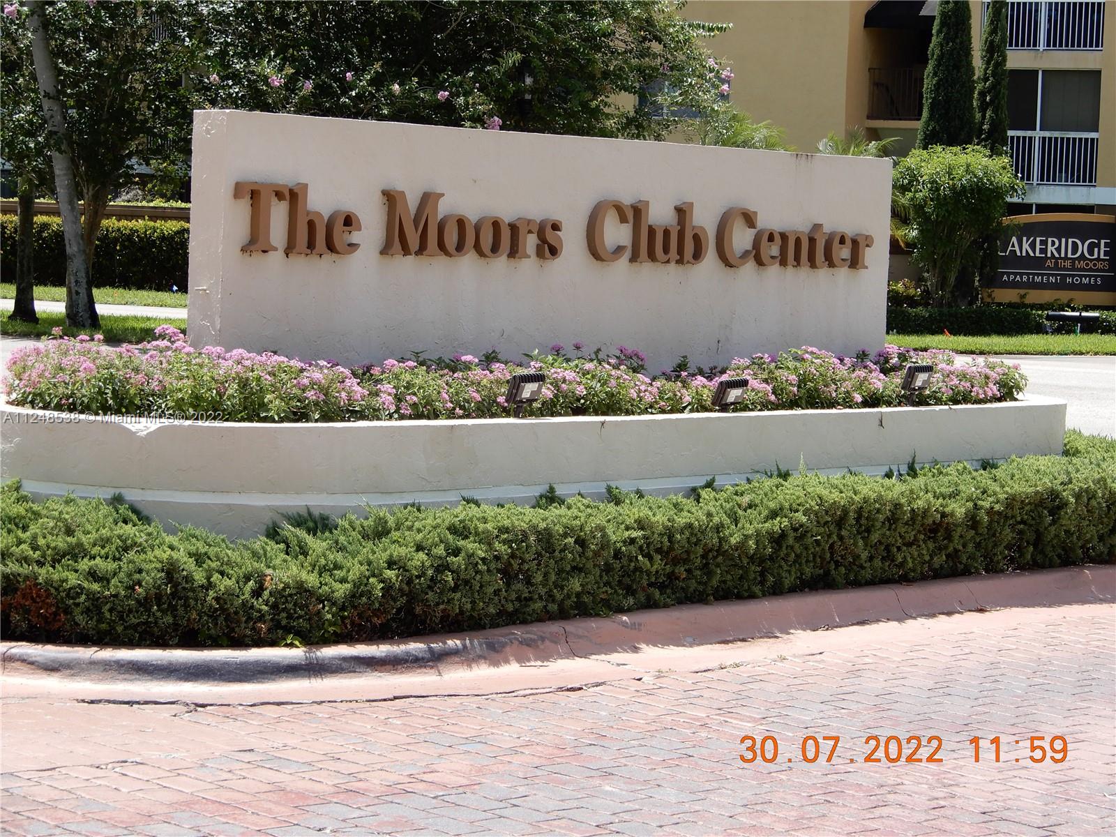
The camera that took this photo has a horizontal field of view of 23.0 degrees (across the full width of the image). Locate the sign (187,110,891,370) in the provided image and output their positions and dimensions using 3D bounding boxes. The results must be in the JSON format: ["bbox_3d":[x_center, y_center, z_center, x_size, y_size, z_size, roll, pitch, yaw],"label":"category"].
[{"bbox_3d":[0.128,-0.814,14.505,0.300,1.337,4.988,6,5,44],"label":"sign"}]

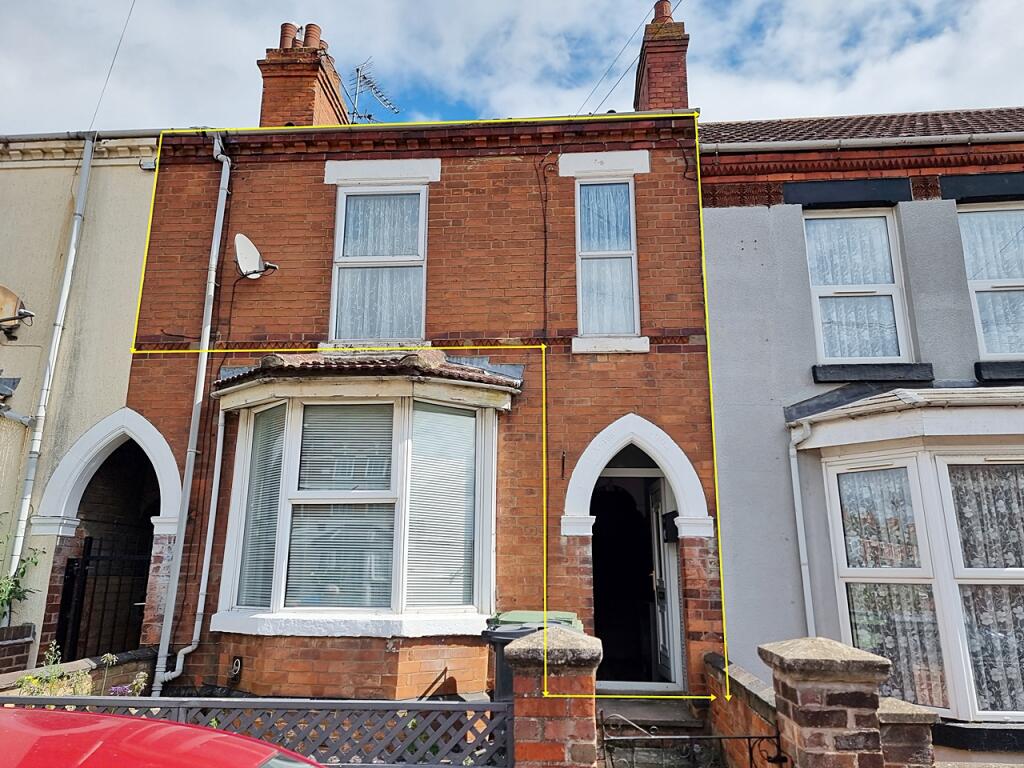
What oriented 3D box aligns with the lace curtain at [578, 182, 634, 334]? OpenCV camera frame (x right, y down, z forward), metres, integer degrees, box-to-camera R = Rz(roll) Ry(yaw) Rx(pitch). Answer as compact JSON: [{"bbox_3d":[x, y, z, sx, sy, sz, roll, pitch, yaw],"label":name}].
[{"bbox_3d":[0.940,-1.265,7.034,0.561,1.647,0.060,-1,-14,3],"label":"lace curtain"}]

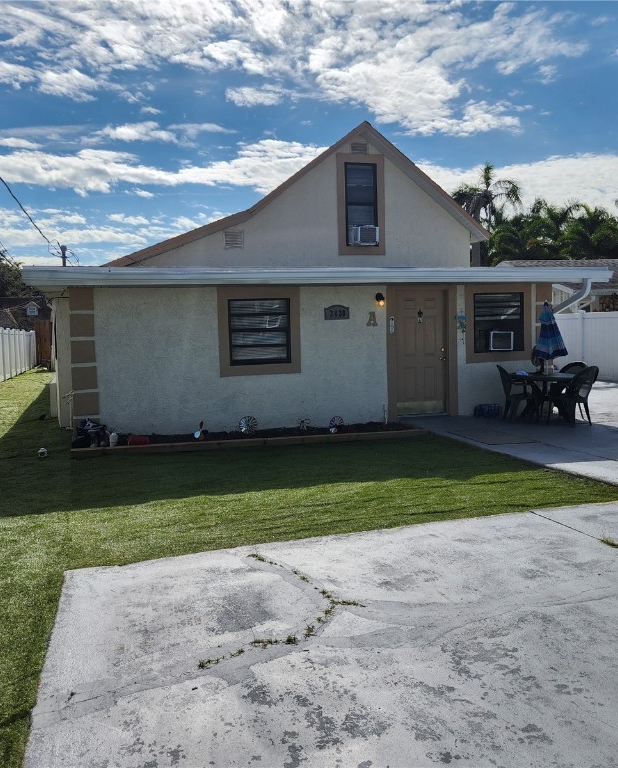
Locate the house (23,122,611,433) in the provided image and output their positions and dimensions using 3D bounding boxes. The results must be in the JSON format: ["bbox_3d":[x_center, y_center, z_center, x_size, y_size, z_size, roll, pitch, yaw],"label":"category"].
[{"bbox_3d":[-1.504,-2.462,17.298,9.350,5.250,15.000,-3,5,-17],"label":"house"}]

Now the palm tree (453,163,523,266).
[{"bbox_3d":[7.765,-5.429,30.212,3.400,8.630,3.400,-3,5,-17],"label":"palm tree"}]

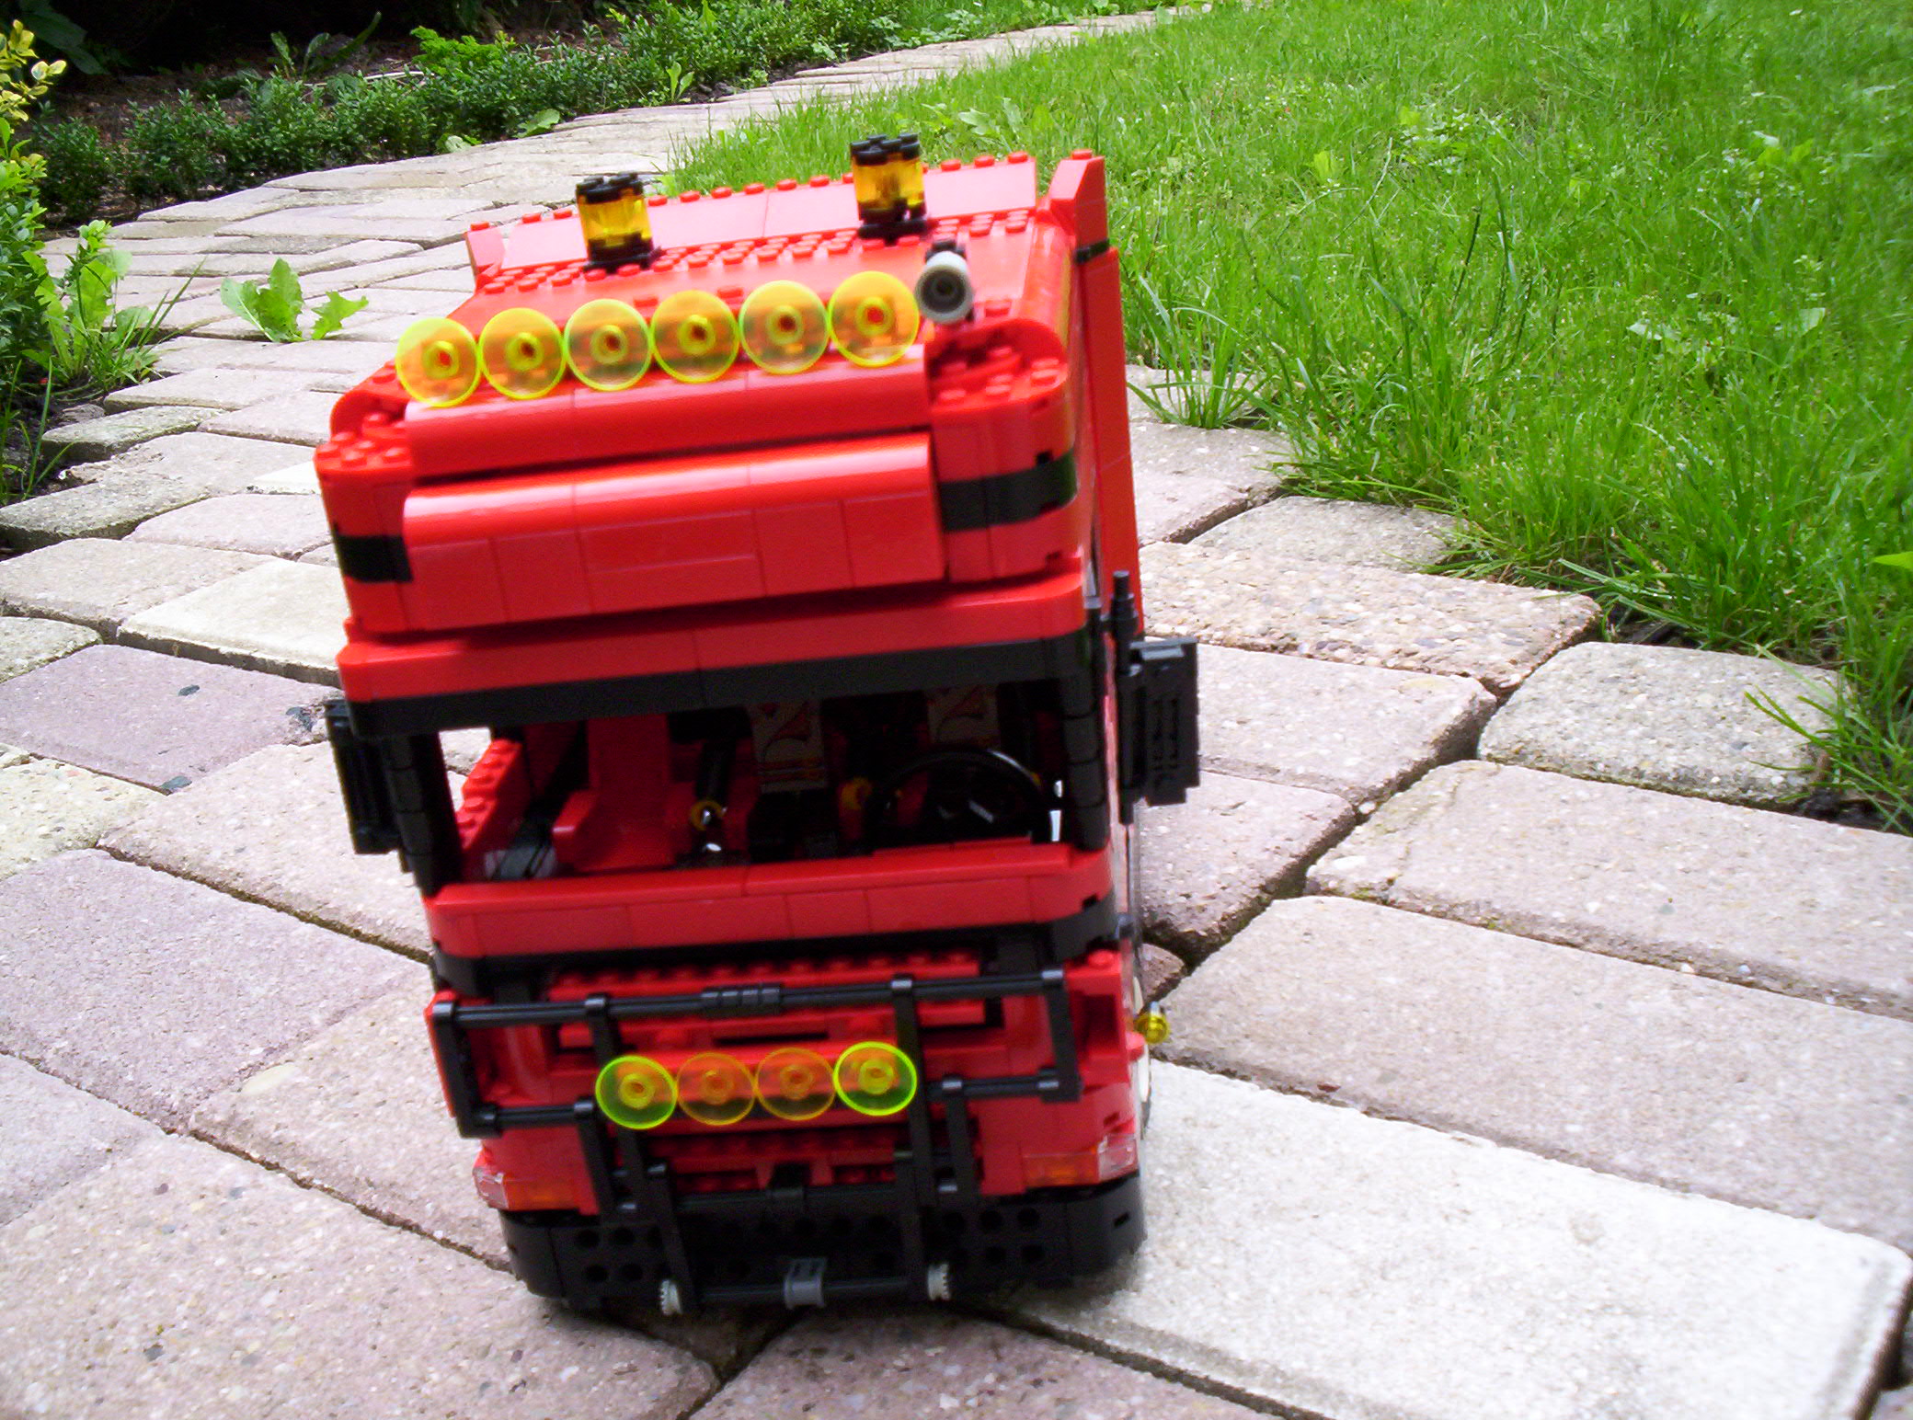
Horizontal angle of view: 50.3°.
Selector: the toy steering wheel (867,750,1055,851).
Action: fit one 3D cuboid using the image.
[{"bbox_3d":[0.001,0.025,0.409,0.038,0.038,0.010,-4,20,8],"label":"toy steering wheel"}]

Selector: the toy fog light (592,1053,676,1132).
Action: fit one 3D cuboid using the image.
[{"bbox_3d":[-0.063,0.075,0.403,0.016,0.016,0.006,-4,18,8],"label":"toy fog light"}]

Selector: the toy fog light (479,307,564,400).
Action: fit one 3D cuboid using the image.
[{"bbox_3d":[-0.077,-0.064,0.368,0.016,0.016,0.006,-4,5,8],"label":"toy fog light"}]

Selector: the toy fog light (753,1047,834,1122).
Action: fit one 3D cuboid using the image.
[{"bbox_3d":[-0.031,0.072,0.399,0.016,0.016,0.006,-4,18,8],"label":"toy fog light"}]

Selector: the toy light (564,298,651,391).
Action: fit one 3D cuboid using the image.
[{"bbox_3d":[-0.062,-0.065,0.365,0.016,0.016,0.006,-4,5,8],"label":"toy light"}]

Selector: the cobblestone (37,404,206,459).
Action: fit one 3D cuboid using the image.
[{"bbox_3d":[-0.647,-0.201,1.615,0.108,0.050,0.108,5,23,30],"label":"cobblestone"}]

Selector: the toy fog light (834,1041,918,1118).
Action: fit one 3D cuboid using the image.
[{"bbox_3d":[-0.015,0.071,0.396,0.016,0.016,0.006,-4,18,8],"label":"toy fog light"}]

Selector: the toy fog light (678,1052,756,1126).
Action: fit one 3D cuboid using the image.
[{"bbox_3d":[-0.047,0.074,0.401,0.016,0.016,0.006,-4,18,8],"label":"toy fog light"}]

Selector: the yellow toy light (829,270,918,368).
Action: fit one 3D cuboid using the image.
[{"bbox_3d":[-0.014,-0.069,0.359,0.016,0.016,0.006,-4,5,8],"label":"yellow toy light"}]

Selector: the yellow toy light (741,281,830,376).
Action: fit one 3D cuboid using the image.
[{"bbox_3d":[-0.030,-0.068,0.361,0.016,0.016,0.006,-4,5,8],"label":"yellow toy light"}]

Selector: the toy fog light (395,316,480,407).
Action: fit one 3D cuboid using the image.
[{"bbox_3d":[-0.093,-0.063,0.370,0.016,0.016,0.006,-4,5,8],"label":"toy fog light"}]

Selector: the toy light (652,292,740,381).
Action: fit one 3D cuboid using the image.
[{"bbox_3d":[-0.046,-0.066,0.363,0.016,0.016,0.006,-4,5,8],"label":"toy light"}]

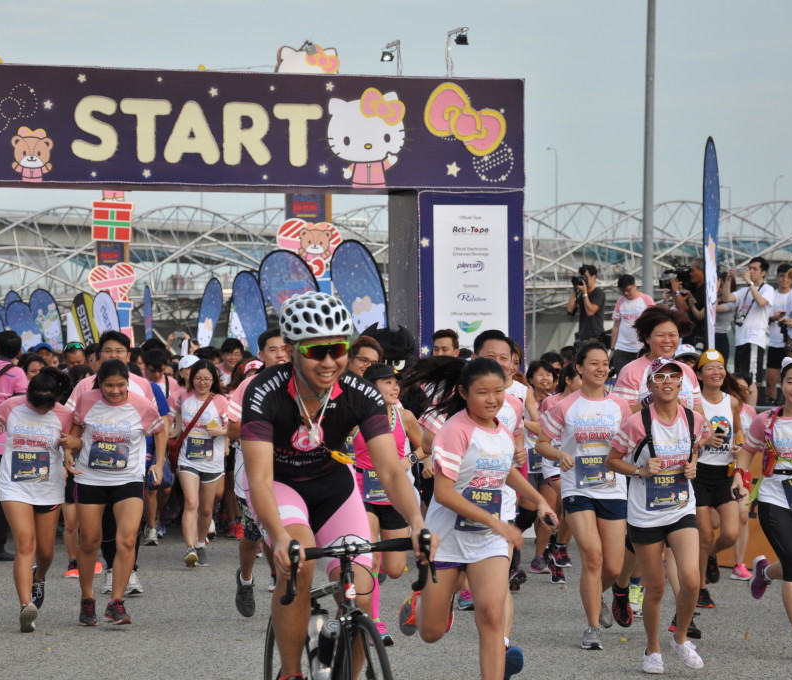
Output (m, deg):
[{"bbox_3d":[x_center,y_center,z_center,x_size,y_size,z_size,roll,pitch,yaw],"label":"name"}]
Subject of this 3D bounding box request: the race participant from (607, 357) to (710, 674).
[{"bbox_3d":[1.340,0.896,17.400,0.530,1.620,0.550,0,0,-6],"label":"race participant"}]

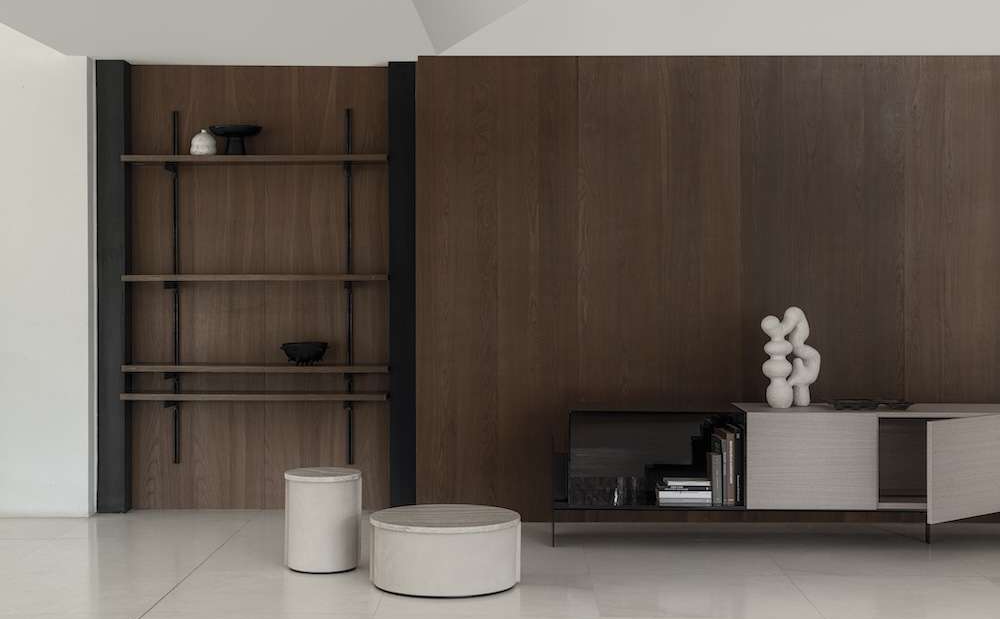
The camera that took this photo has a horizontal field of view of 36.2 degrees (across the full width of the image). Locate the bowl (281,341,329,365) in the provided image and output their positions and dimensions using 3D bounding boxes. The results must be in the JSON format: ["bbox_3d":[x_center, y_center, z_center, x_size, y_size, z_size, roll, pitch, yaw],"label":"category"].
[{"bbox_3d":[-1.092,0.247,8.545,0.266,0.123,0.253,0,1,0],"label":"bowl"}]

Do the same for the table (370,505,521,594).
[{"bbox_3d":[-0.236,1.042,6.655,0.655,0.291,0.655,0,1,0],"label":"table"}]

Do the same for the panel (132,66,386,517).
[{"bbox_3d":[-1.359,-0.121,8.706,1.463,2.524,0.030,0,1,1],"label":"panel"}]

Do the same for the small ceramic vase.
[{"bbox_3d":[-1.656,-0.926,8.537,0.147,0.158,0.147,0,1,1],"label":"small ceramic vase"}]

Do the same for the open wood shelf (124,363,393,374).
[{"bbox_3d":[-1.349,0.327,8.561,1.475,0.036,0.280,0,1,1],"label":"open wood shelf"}]

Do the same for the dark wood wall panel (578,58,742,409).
[{"bbox_3d":[0.862,-0.103,8.245,0.882,2.507,0.030,0,1,1],"label":"dark wood wall panel"}]

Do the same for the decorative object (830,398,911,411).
[{"bbox_3d":[1.889,0.483,7.764,0.413,0.042,0.230,0,1,1],"label":"decorative object"}]

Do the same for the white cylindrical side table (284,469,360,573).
[{"bbox_3d":[-0.809,0.963,7.010,0.352,0.433,0.352,0,1,0],"label":"white cylindrical side table"}]

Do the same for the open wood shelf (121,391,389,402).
[{"bbox_3d":[-1.358,0.482,8.564,1.470,0.032,0.280,0,1,1],"label":"open wood shelf"}]

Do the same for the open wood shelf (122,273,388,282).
[{"bbox_3d":[-1.346,-0.176,8.549,1.472,0.029,0.280,0,1,1],"label":"open wood shelf"}]

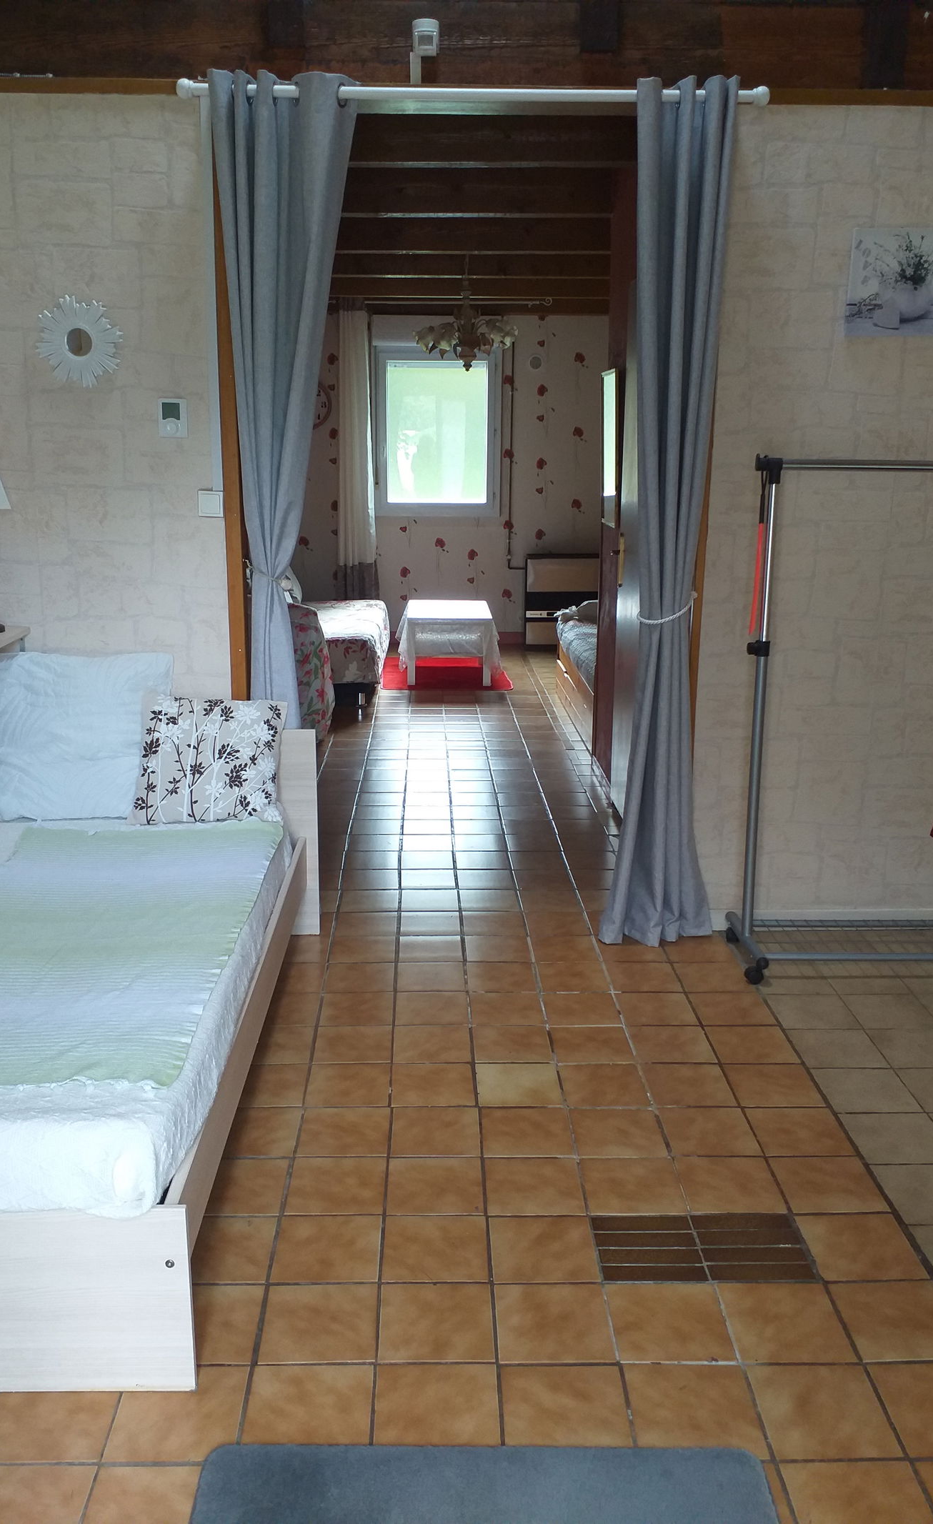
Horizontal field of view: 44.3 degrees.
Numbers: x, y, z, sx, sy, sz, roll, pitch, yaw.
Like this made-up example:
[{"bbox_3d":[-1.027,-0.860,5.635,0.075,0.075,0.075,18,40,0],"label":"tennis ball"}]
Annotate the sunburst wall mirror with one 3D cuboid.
[{"bbox_3d":[-1.099,-1.199,3.257,0.242,0.248,0.020,0,15,-1],"label":"sunburst wall mirror"}]

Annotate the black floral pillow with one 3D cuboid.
[{"bbox_3d":[-0.768,-0.002,3.410,0.420,0.380,0.130,0,-5,-1],"label":"black floral pillow"}]

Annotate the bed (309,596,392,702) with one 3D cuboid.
[{"bbox_3d":[-1.011,-0.794,7.855,0.920,0.440,1.870,0,15,-1],"label":"bed"}]

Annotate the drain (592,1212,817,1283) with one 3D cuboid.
[{"bbox_3d":[0.467,0.969,2.283,0.410,0.010,0.205,0,15,-1],"label":"drain"}]

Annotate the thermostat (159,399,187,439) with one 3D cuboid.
[{"bbox_3d":[-0.848,-0.995,3.316,0.083,0.104,0.026,0,15,-1],"label":"thermostat"}]

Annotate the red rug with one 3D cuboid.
[{"bbox_3d":[-0.133,-0.640,8.123,0.865,0.012,1.170,0,15,-1],"label":"red rug"}]

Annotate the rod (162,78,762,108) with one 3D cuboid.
[{"bbox_3d":[0.017,-1.774,3.035,1.570,0.055,0.060,0,15,-1],"label":"rod"}]

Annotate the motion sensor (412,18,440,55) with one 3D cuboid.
[{"bbox_3d":[-0.109,-1.932,3.053,0.069,0.087,0.050,0,15,-1],"label":"motion sensor"}]

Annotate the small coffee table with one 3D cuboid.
[{"bbox_3d":[-0.119,-0.859,8.089,0.630,0.453,0.950,0,15,-1],"label":"small coffee table"}]

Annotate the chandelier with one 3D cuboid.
[{"bbox_3d":[0.001,-2.418,6.234,0.565,0.559,0.565,0,15,-1],"label":"chandelier"}]

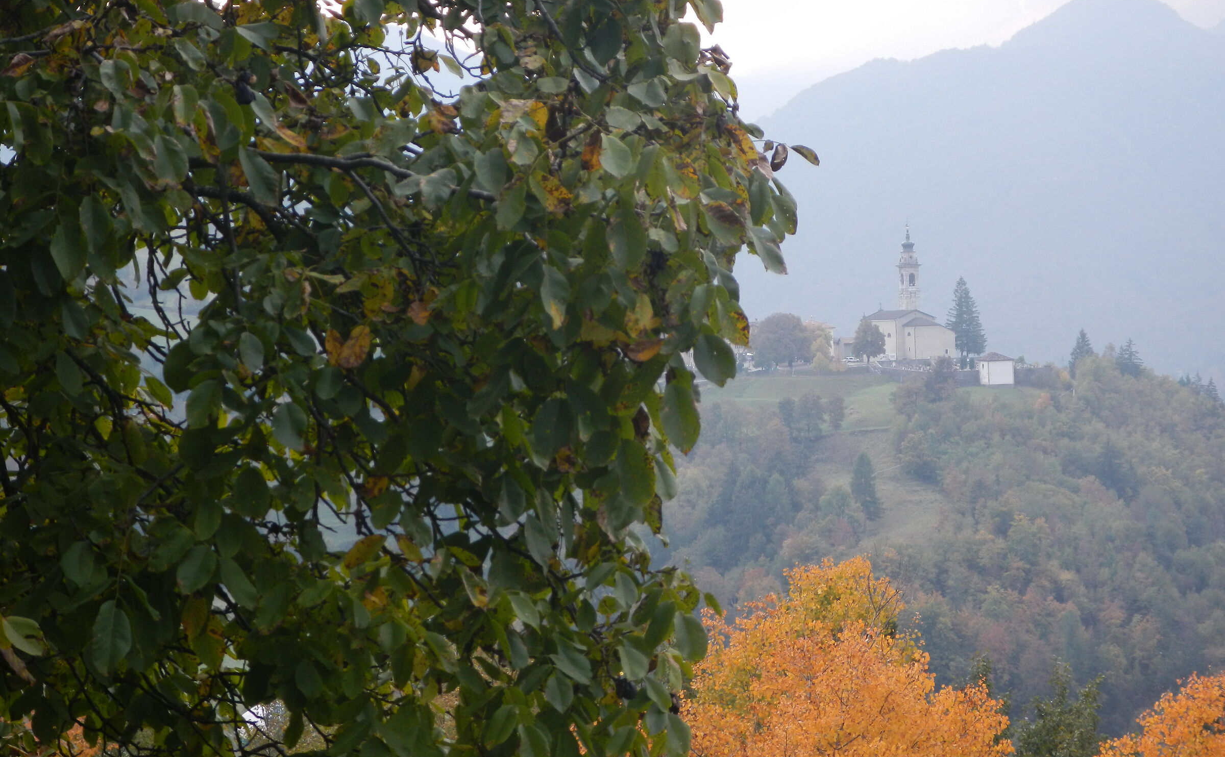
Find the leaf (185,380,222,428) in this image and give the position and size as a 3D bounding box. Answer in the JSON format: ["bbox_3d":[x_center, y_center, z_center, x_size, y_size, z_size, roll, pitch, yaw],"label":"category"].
[{"bbox_3d":[-0.788,0.051,6.200,0.066,0.098,0.025,14,-12,0],"label":"leaf"}]

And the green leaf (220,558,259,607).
[{"bbox_3d":[-0.695,0.380,6.000,0.048,0.111,0.025,-32,-15,0],"label":"green leaf"}]

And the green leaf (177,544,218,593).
[{"bbox_3d":[-0.799,0.367,6.200,0.059,0.110,0.018,29,-20,0],"label":"green leaf"}]

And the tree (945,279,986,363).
[{"bbox_3d":[93.465,-15.788,850.000,10.300,22.000,10.300,0,0,0],"label":"tree"}]

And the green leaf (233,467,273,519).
[{"bbox_3d":[-0.716,0.226,6.400,0.080,0.108,0.022,-10,-15,0],"label":"green leaf"}]

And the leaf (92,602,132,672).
[{"bbox_3d":[-0.934,0.481,6.000,0.077,0.140,0.022,8,-15,0],"label":"leaf"}]

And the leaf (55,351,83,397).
[{"bbox_3d":[-1.055,-0.009,6.250,0.041,0.092,0.018,-25,-15,0],"label":"leaf"}]

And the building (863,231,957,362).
[{"bbox_3d":[80.020,-22.620,870.000,15.500,35.500,30.000,-2,0,-24],"label":"building"}]

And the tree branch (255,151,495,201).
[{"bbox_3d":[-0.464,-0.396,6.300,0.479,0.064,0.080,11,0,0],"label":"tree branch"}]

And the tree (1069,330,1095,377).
[{"bbox_3d":[123.904,-6.189,850.000,6.568,13.136,6.568,0,0,0],"label":"tree"}]

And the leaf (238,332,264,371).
[{"bbox_3d":[-0.706,-0.053,6.300,0.043,0.081,0.018,-14,-15,0],"label":"leaf"}]

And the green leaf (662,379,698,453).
[{"bbox_3d":[0.134,0.073,6.400,0.072,0.153,0.030,-7,0,-1],"label":"green leaf"}]

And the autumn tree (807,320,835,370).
[{"bbox_3d":[51.064,-7.982,790.000,7.043,12.443,6.800,-1,2,0],"label":"autumn tree"}]

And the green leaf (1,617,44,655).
[{"bbox_3d":[-1.118,0.489,6.100,0.108,0.059,0.022,43,0,15],"label":"green leaf"}]

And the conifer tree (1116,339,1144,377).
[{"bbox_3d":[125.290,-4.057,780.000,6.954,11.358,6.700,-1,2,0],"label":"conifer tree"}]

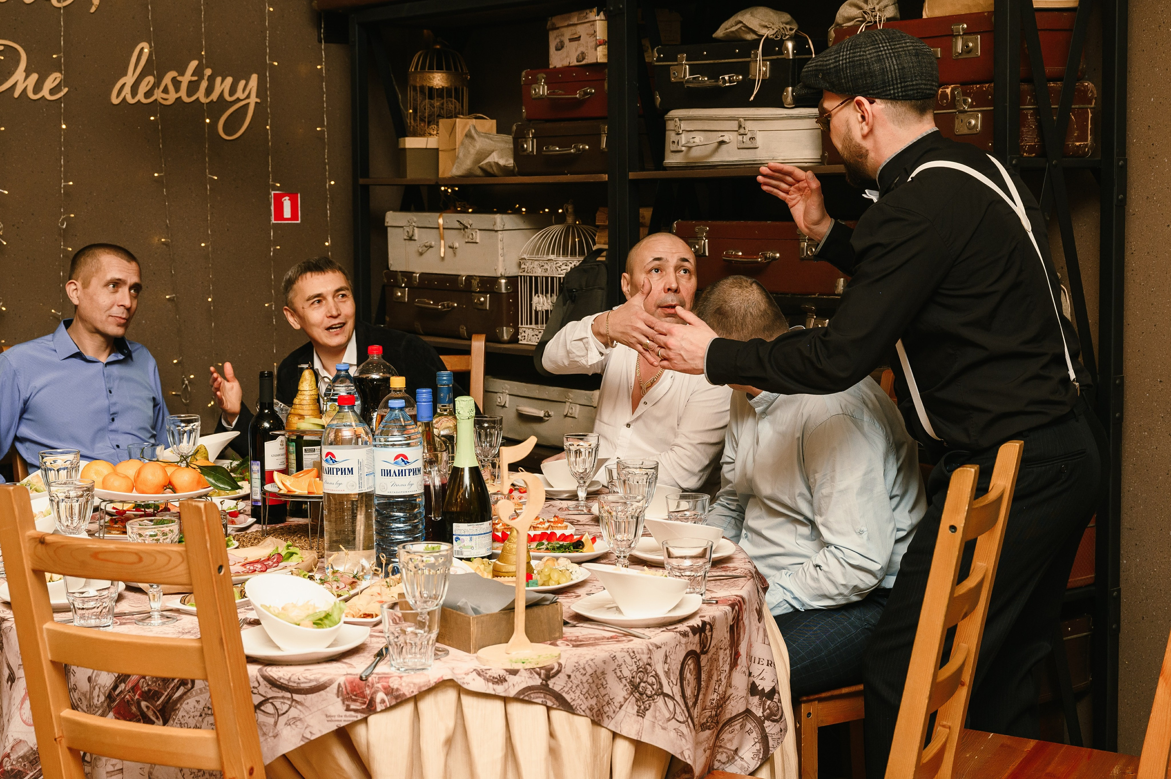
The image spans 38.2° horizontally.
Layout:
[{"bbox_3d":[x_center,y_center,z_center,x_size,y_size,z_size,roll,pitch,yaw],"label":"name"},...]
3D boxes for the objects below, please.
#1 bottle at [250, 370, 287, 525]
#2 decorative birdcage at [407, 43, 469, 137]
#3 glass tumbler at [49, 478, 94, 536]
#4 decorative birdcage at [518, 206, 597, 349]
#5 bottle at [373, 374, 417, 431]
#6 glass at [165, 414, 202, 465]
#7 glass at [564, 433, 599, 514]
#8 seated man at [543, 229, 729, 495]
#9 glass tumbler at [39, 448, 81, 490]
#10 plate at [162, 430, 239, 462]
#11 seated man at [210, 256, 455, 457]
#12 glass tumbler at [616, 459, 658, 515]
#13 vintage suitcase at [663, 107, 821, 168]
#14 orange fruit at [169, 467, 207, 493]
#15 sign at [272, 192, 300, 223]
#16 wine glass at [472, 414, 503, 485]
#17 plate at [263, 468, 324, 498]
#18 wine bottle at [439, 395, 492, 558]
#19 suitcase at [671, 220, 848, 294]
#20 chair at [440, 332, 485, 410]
[{"bbox_3d":[-0.662,0.118,3.512,0.076,0.312,0.076,-3,7,-20],"label":"bottle"},{"bbox_3d":[-0.485,-0.976,5.497,0.200,0.300,0.200,0,6,0],"label":"decorative birdcage"},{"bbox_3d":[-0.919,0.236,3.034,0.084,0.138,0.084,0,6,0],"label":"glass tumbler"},{"bbox_3d":[-0.045,-0.357,5.163,0.231,0.431,0.231,-6,9,-39],"label":"decorative birdcage"},{"bbox_3d":[-0.357,0.143,3.237,0.088,0.333,0.088,0,6,0],"label":"bottle"},{"bbox_3d":[-0.948,0.143,4.004,0.080,0.157,0.080,-1,7,0],"label":"glass"},{"bbox_3d":[-0.008,0.176,3.616,0.078,0.157,0.078,-1,7,0],"label":"glass"},{"bbox_3d":[0.097,0.299,4.094,0.560,1.338,0.760,2,6,19],"label":"seated man"},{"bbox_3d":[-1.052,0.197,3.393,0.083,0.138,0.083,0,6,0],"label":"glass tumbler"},{"bbox_3d":[-0.919,0.142,4.020,0.185,0.088,0.160,-1,6,-5],"label":"plate"},{"bbox_3d":[-0.635,0.293,4.439,0.660,1.270,0.750,0,6,8],"label":"seated man"},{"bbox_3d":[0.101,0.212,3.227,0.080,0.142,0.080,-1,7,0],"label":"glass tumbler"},{"bbox_3d":[0.471,-0.715,4.864,0.300,0.161,0.410,-6,8,-44],"label":"vintage suitcase"},{"bbox_3d":[-0.774,0.177,3.280,0.065,0.054,0.065,-1,7,0],"label":"orange fruit"},{"bbox_3d":[-0.976,-0.594,5.520,0.100,0.100,0.005,-6,8,-40],"label":"sign"},{"bbox_3d":[-0.236,0.148,4.078,0.079,0.161,0.079,0,6,0],"label":"wine glass"},{"bbox_3d":[-0.532,0.178,3.322,0.210,0.055,0.210,-1,7,0],"label":"plate"},{"bbox_3d":[-0.223,0.158,3.167,0.089,0.303,0.089,-2,6,-10],"label":"wine bottle"},{"bbox_3d":[0.579,-0.359,4.511,0.380,0.184,0.580,-6,9,-44],"label":"suitcase"},{"bbox_3d":[-0.497,0.378,4.765,0.410,1.049,0.460,0,6,3],"label":"chair"}]

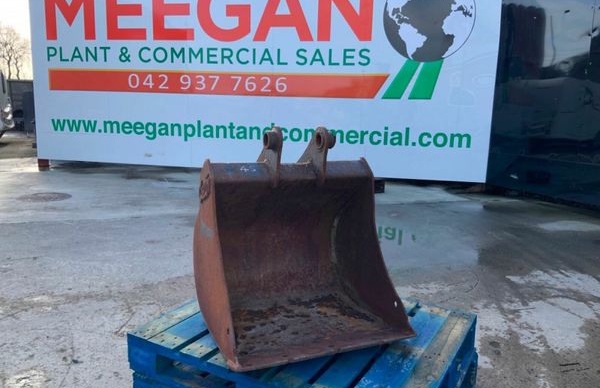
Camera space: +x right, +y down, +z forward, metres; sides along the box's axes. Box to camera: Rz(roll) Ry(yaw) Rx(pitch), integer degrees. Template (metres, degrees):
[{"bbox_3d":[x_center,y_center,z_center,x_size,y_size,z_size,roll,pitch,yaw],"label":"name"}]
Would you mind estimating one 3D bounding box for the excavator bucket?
[{"bbox_3d":[-0.013,0.143,2.154,0.777,0.857,0.700,-3,12,-23],"label":"excavator bucket"}]

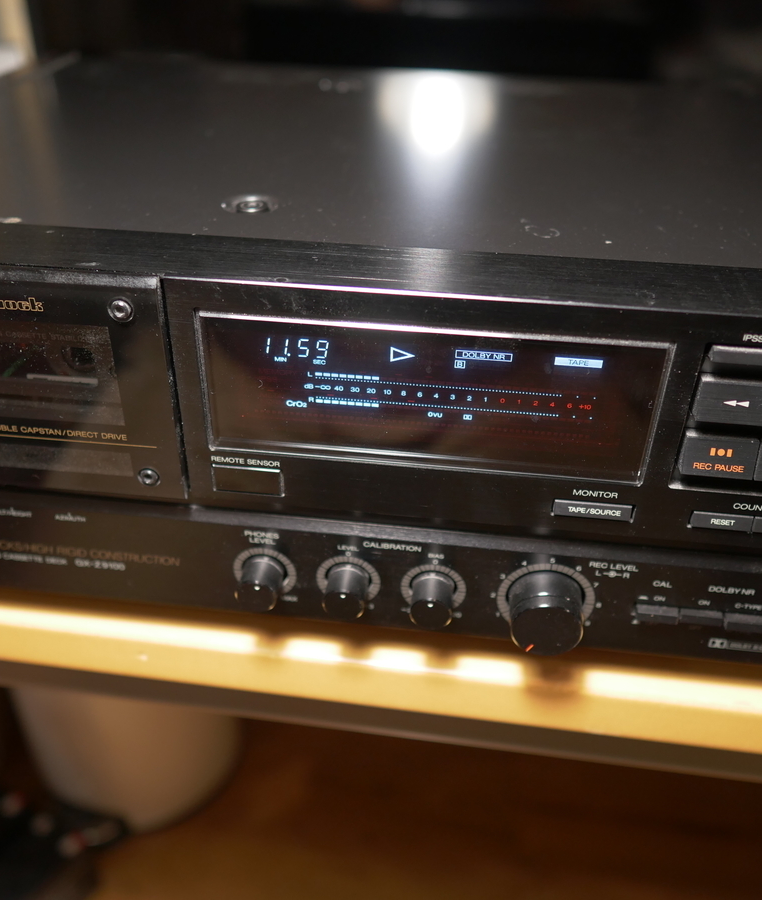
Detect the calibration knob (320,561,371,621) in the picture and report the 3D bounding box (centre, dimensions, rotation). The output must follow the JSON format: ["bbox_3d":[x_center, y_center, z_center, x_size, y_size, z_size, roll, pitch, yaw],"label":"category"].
[{"bbox_3d":[-0.013,0.051,0.298,0.015,0.015,0.013,5,35,4],"label":"calibration knob"}]

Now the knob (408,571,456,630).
[{"bbox_3d":[0.018,0.054,0.297,0.015,0.015,0.013,5,35,4],"label":"knob"}]

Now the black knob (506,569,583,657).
[{"bbox_3d":[0.058,0.059,0.292,0.026,0.026,0.016,5,35,4],"label":"black knob"}]

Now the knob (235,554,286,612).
[{"bbox_3d":[-0.043,0.049,0.301,0.015,0.015,0.013,5,35,4],"label":"knob"}]

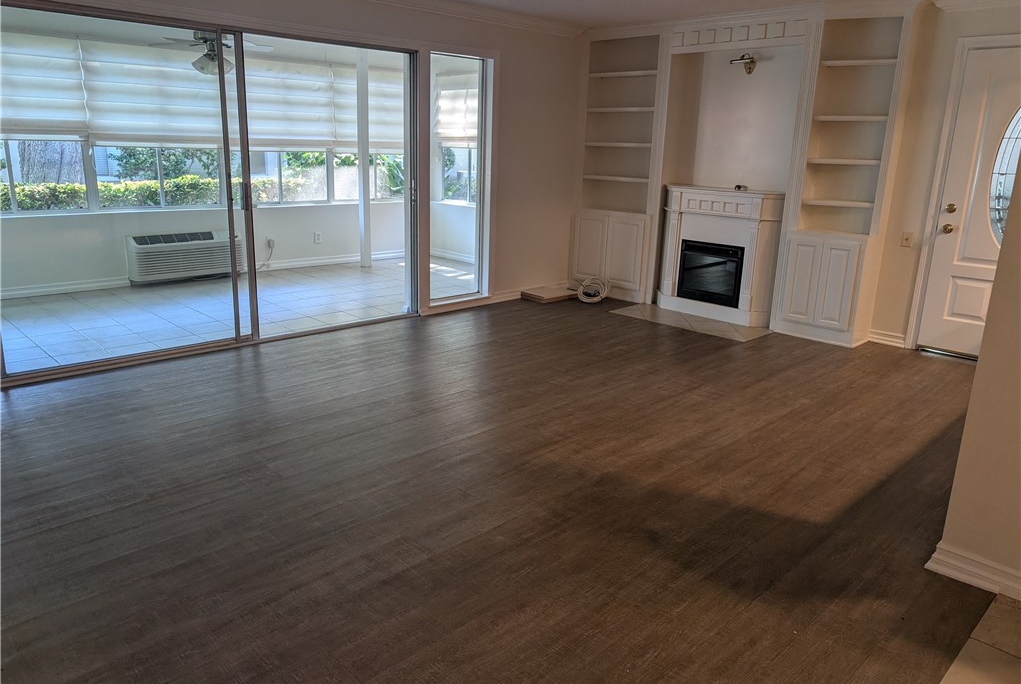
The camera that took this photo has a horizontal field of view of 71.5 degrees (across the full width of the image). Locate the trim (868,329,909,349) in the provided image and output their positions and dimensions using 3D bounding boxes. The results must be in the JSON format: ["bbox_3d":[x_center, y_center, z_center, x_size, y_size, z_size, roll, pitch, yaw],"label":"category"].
[{"bbox_3d":[2.880,-0.023,5.409,0.022,0.100,0.265,-13,21,-42],"label":"trim"}]

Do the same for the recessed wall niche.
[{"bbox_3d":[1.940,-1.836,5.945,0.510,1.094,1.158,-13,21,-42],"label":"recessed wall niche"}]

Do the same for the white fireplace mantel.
[{"bbox_3d":[1.839,-0.773,6.165,0.440,1.085,1.145,-13,21,-42],"label":"white fireplace mantel"}]

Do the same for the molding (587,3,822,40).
[{"bbox_3d":[1.481,-2.605,5.839,0.080,0.110,2.210,-13,21,-42],"label":"molding"}]

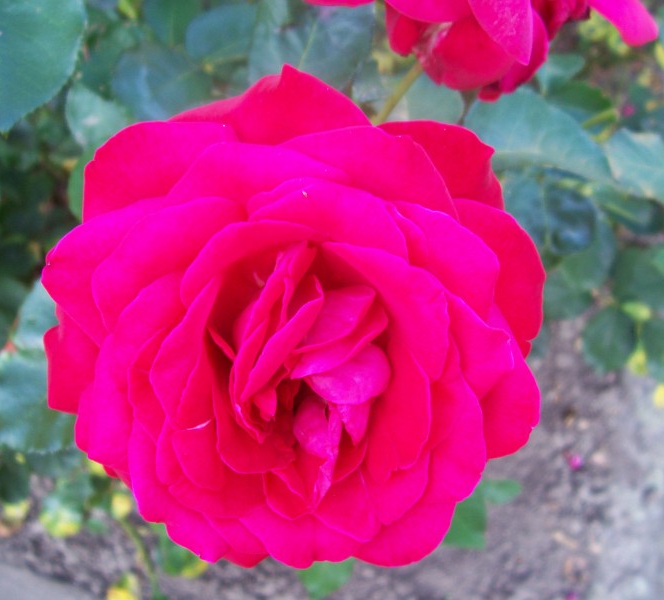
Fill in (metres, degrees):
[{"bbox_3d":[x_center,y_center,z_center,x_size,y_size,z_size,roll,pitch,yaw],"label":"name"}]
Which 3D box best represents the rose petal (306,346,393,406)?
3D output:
[{"bbox_3d":[0.004,0.017,0.182,0.020,0.015,0.011,13,33,-14],"label":"rose petal"}]

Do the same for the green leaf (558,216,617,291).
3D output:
[{"bbox_3d":[0.122,-0.022,0.375,0.028,0.010,0.036,10,73,3],"label":"green leaf"}]

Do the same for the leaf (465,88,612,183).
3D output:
[{"bbox_3d":[0.081,-0.064,0.310,0.062,0.014,0.037,25,65,9],"label":"leaf"}]

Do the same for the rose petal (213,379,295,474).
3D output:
[{"bbox_3d":[-0.018,0.030,0.187,0.022,0.012,0.023,28,57,1],"label":"rose petal"}]

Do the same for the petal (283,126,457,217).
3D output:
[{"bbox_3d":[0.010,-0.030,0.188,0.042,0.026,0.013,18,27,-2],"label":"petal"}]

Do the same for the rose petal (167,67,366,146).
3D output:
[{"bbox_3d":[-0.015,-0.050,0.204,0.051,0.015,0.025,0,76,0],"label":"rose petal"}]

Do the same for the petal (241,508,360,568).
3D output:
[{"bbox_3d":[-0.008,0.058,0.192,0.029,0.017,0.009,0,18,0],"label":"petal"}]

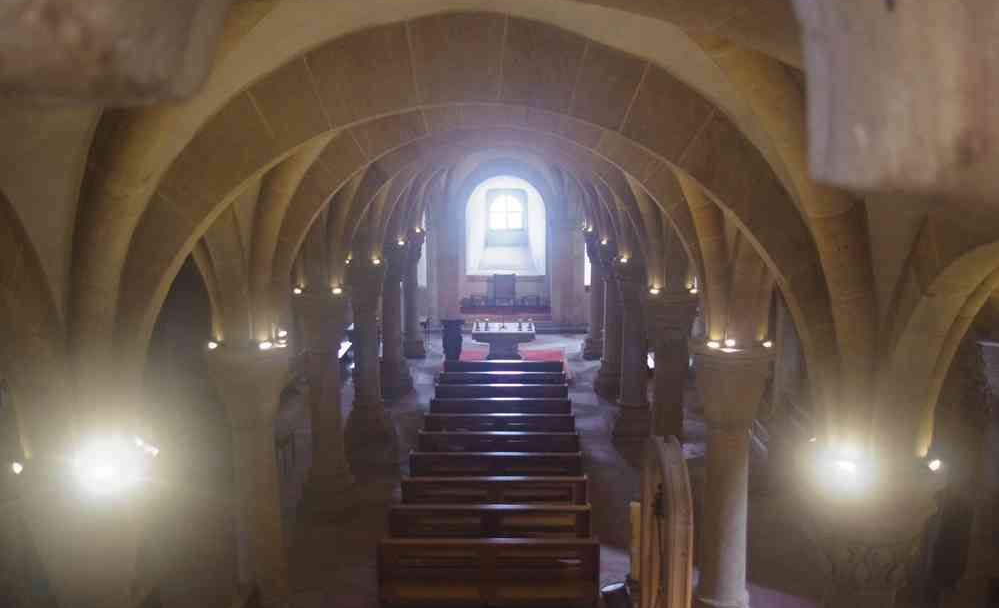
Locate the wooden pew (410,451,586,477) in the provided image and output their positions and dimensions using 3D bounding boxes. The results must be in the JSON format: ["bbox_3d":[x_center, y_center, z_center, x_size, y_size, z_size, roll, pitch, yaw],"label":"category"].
[{"bbox_3d":[-0.035,2.521,11.852,2.400,1.000,0.580,0,10,1],"label":"wooden pew"}]

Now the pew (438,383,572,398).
[{"bbox_3d":[0.050,1.905,15.317,2.400,1.000,0.580,0,10,1],"label":"pew"}]

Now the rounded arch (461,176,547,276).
[{"bbox_3d":[0.211,-2.546,27.000,2.750,3.320,0.800,0,10,1],"label":"rounded arch"}]

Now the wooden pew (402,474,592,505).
[{"bbox_3d":[-0.065,2.693,11.106,2.411,0.920,0.600,0,10,2],"label":"wooden pew"}]

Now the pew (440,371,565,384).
[{"bbox_3d":[0.072,1.751,16.183,2.400,1.000,0.580,0,10,1],"label":"pew"}]

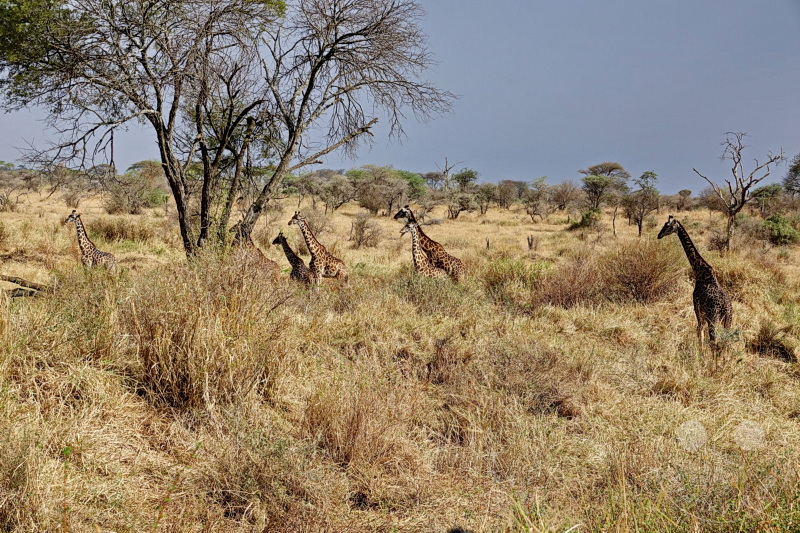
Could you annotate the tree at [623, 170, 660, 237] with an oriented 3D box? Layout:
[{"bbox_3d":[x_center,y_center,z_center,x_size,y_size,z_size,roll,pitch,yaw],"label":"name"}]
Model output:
[{"bbox_3d":[20.894,-5.451,148.000,3.288,5.710,3.123,1,3,0],"label":"tree"}]

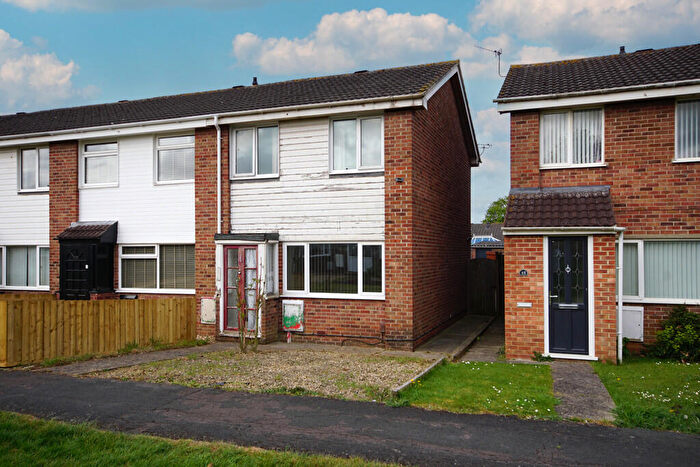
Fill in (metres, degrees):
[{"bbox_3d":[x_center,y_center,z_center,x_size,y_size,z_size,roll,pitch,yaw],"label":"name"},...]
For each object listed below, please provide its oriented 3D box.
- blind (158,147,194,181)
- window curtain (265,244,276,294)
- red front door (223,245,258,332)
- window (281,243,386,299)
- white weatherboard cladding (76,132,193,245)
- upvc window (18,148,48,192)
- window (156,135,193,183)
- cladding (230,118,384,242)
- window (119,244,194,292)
[{"bbox_3d":[-4.086,-1.666,12.406,1.100,0.840,0.050,0,-1,20],"label":"blind"},{"bbox_3d":[-1.697,0.753,10.980,0.080,1.000,0.420,0,-1,20],"label":"window curtain"},{"bbox_3d":[-2.251,1.142,10.840,0.814,1.820,0.080,0,-1,20],"label":"red front door"},{"bbox_3d":[-0.379,0.762,10.930,2.270,1.160,0.100,0,-1,20],"label":"window"},{"bbox_3d":[-5.159,-1.024,12.599,3.500,2.530,0.100,0,-1,20],"label":"white weatherboard cladding"},{"bbox_3d":[-8.282,-1.690,13.802,1.220,1.160,0.100,0,-1,20],"label":"upvc window"},{"bbox_3d":[-4.055,-1.746,12.288,1.200,1.150,0.100,0,-1,20],"label":"window"},{"bbox_3d":[-0.981,-1.110,11.103,3.575,2.530,0.100,0,-1,20],"label":"cladding"},{"bbox_3d":[-4.602,0.825,12.452,2.270,1.170,0.100,0,-1,20],"label":"window"}]

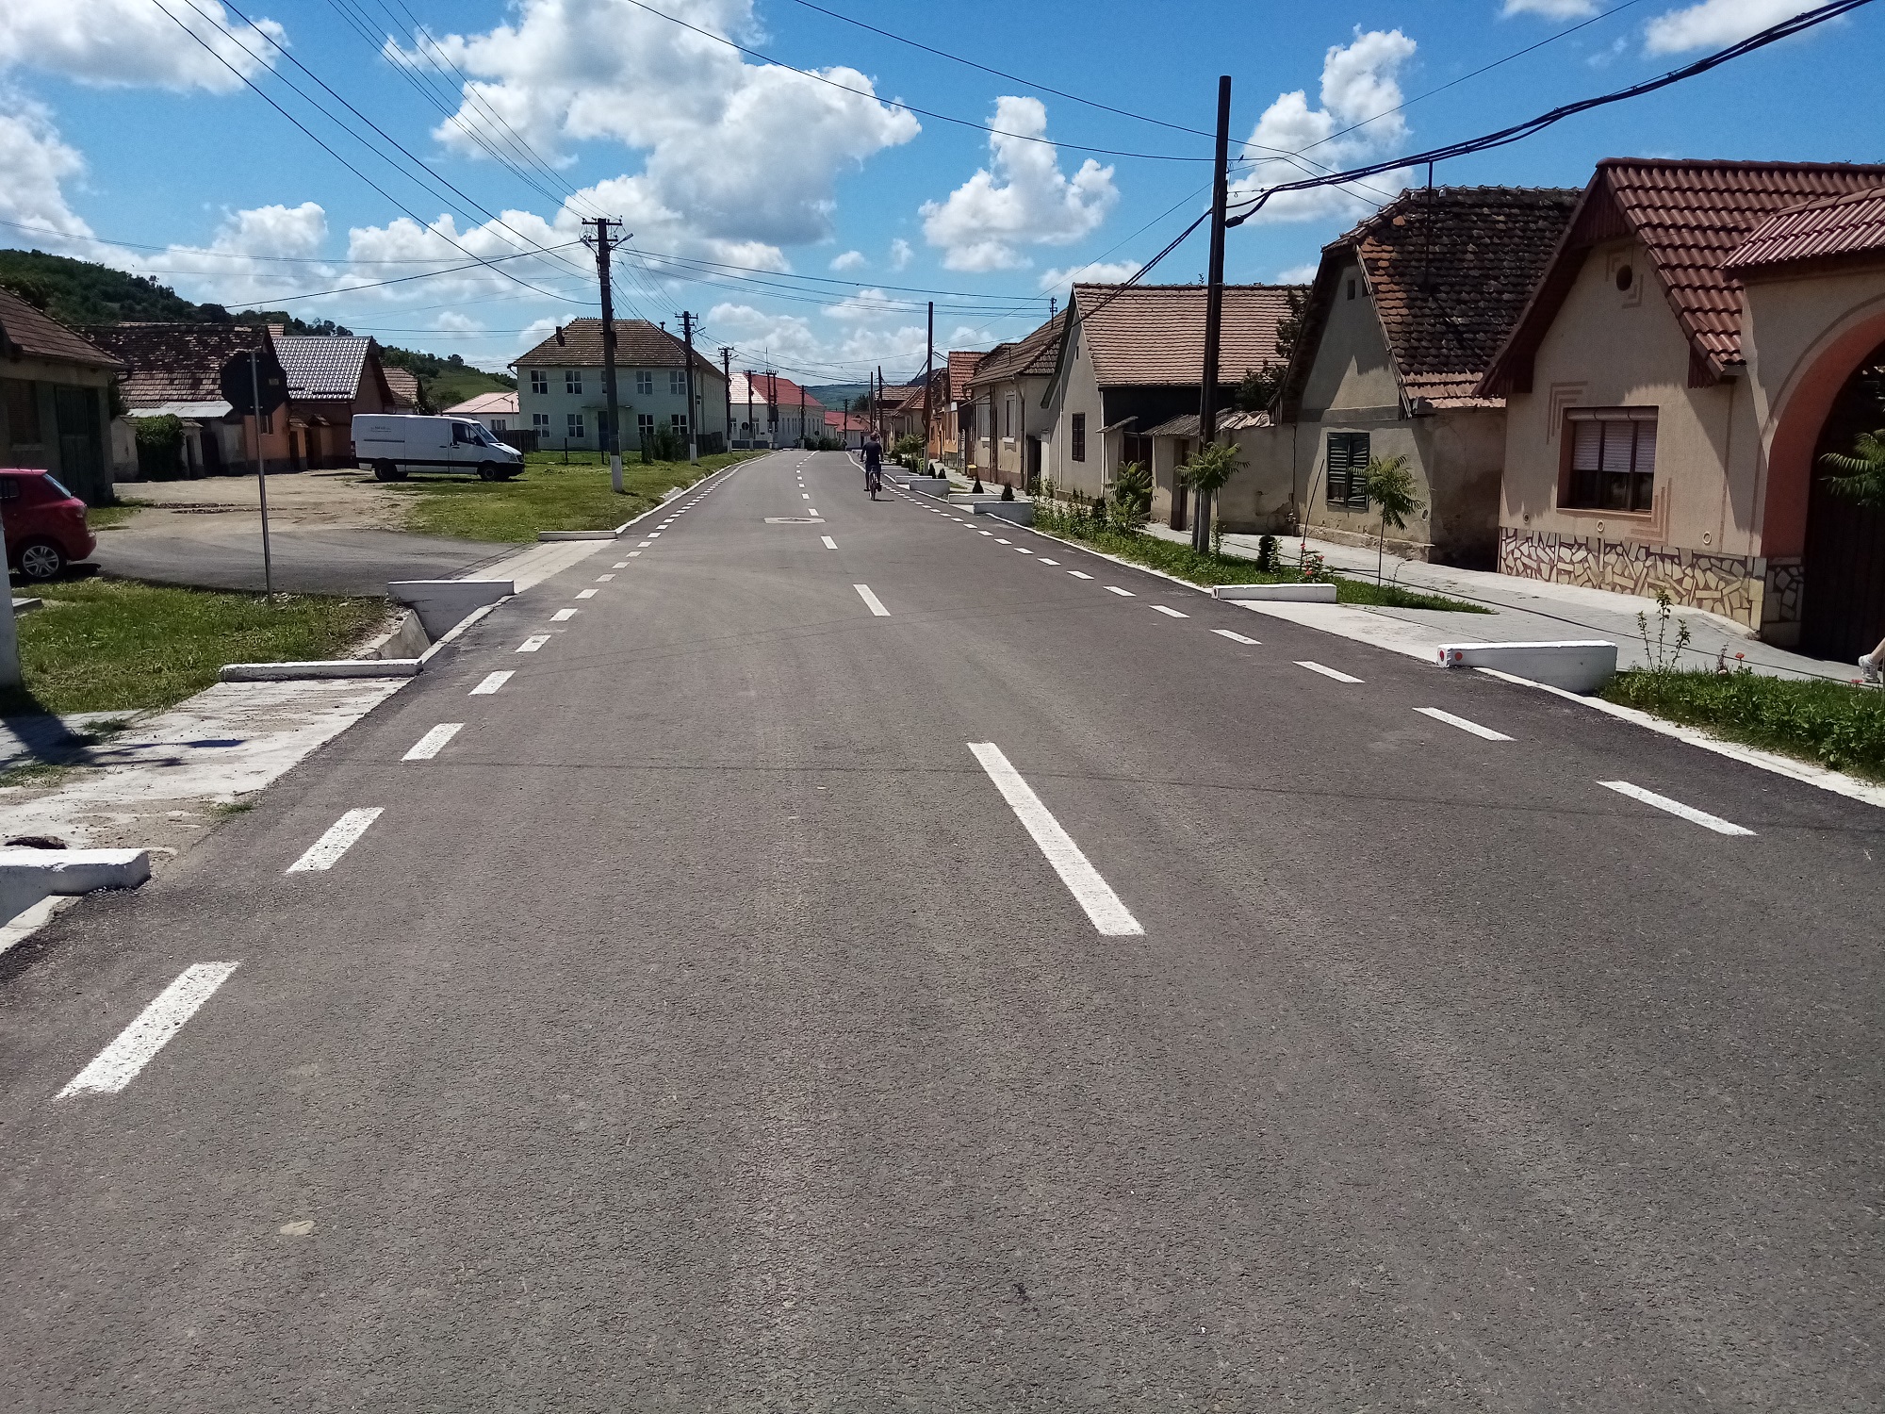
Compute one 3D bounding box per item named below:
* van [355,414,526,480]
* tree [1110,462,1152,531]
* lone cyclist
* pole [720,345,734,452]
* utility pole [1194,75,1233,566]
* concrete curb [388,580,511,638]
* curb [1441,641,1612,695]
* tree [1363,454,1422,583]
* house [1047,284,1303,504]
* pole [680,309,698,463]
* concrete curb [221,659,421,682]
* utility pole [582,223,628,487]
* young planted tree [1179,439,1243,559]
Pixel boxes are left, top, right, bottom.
[{"bbox_3d":[-18.613,-9.565,52.400,5.910,2.430,2.000,0,10,-7],"label":"van"},{"bbox_3d":[3.526,-4.009,26.466,0.740,1.300,0.740,-1,11,-8],"label":"tree"},{"bbox_3d":[-1.952,-6.651,39.105,0.600,1.820,1.750,-1,11,-6],"label":"lone cyclist"},{"bbox_3d":[-17.083,-24.469,112.687,1.000,8.250,0.350,-1,11,-6],"label":"pole"},{"bbox_3d":[3.881,-5.451,20.120,0.260,6.550,0.260,0,10,-8],"label":"utility pole"},{"bbox_3d":[-5.520,-1.095,16.022,1.350,0.620,0.220,-1,10,-8],"label":"concrete curb"},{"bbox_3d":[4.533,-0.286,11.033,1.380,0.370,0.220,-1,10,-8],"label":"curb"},{"bbox_3d":[5.024,-2.110,15.969,0.650,1.480,0.630,-1,10,-8],"label":"tree"},{"bbox_3d":[8.314,-8.877,40.169,9.800,5.807,6.952,-1,11,-8],"label":"house"},{"bbox_3d":[-13.784,-17.531,77.618,1.000,8.250,0.350,-1,11,-6],"label":"pole"},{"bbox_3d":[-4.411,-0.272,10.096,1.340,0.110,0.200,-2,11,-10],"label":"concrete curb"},{"bbox_3d":[-9.905,-10.467,42.592,1.250,8.000,0.400,-2,10,-8],"label":"utility pole"},{"bbox_3d":[3.801,-2.982,20.155,0.900,1.640,0.830,-1,10,-8],"label":"young planted tree"}]

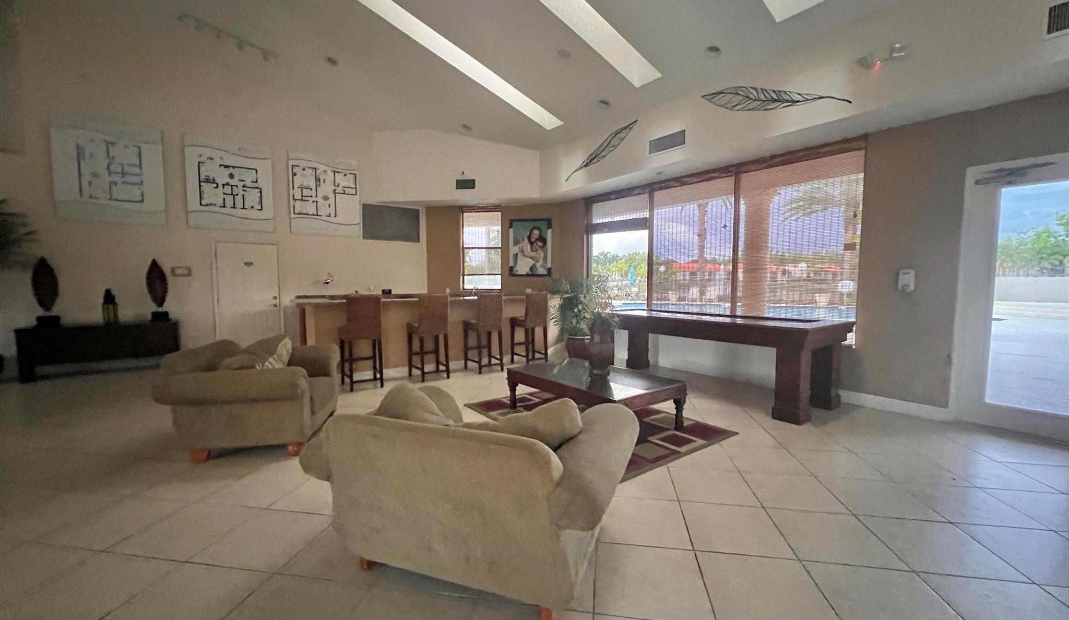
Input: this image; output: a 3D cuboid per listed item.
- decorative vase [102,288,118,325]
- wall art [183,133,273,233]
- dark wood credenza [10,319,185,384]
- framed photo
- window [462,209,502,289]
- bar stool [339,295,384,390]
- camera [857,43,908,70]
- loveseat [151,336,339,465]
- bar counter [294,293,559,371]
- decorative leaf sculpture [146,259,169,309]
[{"bbox_3d":[-6.375,-0.052,6.044,0.170,0.530,0.150,-3,5,-35],"label":"decorative vase"},{"bbox_3d":[-5.234,-2.141,6.934,1.210,1.530,0.045,-3,5,-35],"label":"wall art"},{"bbox_3d":[-6.436,0.594,6.056,1.640,0.770,0.400,-3,5,-35],"label":"dark wood credenza"},{"bbox_3d":[-0.084,-1.274,8.252,0.890,1.170,0.050,1,4,15],"label":"framed photo"},{"bbox_3d":[-1.113,-1.290,8.493,0.837,1.692,0.110,0,4,8],"label":"window"},{"bbox_3d":[-2.266,0.406,5.247,0.425,1.215,0.459,-3,5,-35],"label":"bar stool"},{"bbox_3d":[3.080,-2.240,3.554,0.123,0.164,0.329,-3,5,-38],"label":"camera"},{"bbox_3d":[-2.328,0.727,3.547,0.880,0.820,1.360,-1,4,-11],"label":"loveseat"},{"bbox_3d":[-1.433,0.373,6.360,4.100,1.140,0.800,-3,5,-35],"label":"bar counter"},{"bbox_3d":[-5.817,-0.399,6.186,0.253,0.781,0.068,-3,5,-37],"label":"decorative leaf sculpture"}]

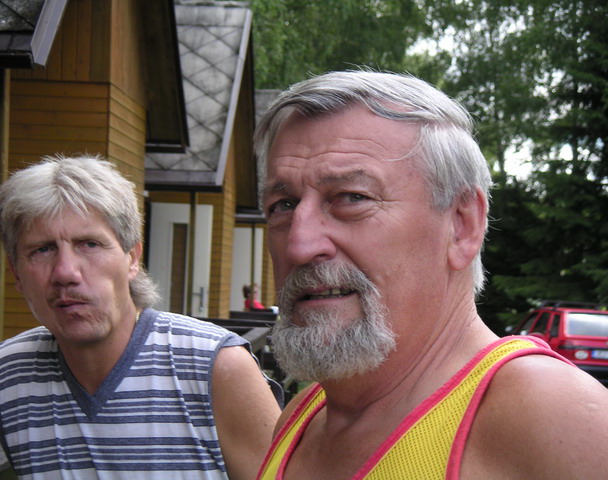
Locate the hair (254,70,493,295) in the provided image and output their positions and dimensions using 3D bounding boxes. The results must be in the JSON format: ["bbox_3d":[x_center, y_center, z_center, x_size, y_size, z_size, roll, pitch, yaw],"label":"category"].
[{"bbox_3d":[0.061,-0.046,1.150,0.178,0.190,0.205,-5,-7,33],"label":"hair"}]

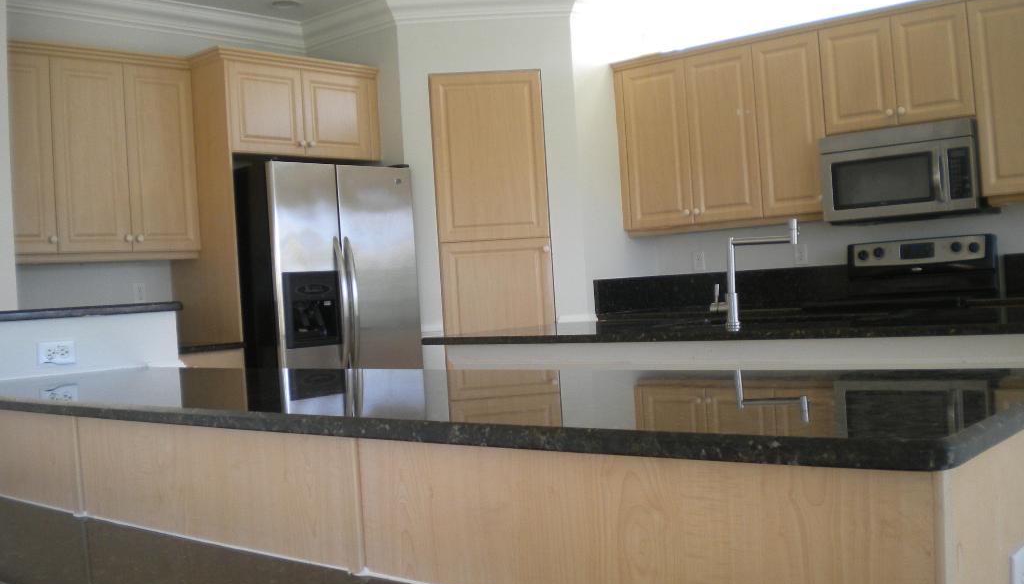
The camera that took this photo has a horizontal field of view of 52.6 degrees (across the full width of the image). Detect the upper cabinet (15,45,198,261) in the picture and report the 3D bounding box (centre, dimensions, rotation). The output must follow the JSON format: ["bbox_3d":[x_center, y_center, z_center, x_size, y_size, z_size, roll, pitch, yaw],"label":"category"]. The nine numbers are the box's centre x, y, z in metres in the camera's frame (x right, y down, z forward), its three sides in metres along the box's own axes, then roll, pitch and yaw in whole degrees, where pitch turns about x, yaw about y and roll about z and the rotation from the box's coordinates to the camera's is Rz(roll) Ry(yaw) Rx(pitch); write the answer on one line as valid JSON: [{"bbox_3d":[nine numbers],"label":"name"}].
[{"bbox_3d":[-2.095,-0.650,5.097,0.335,1.016,1.016,-2,2,43],"label":"upper cabinet"}]

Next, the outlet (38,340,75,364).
[{"bbox_3d":[-1.512,0.202,3.440,0.116,0.072,0.010,-4,1,-28],"label":"outlet"}]

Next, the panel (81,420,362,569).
[{"bbox_3d":[-0.674,0.414,2.253,1.010,0.242,0.020,-2,2,39],"label":"panel"}]

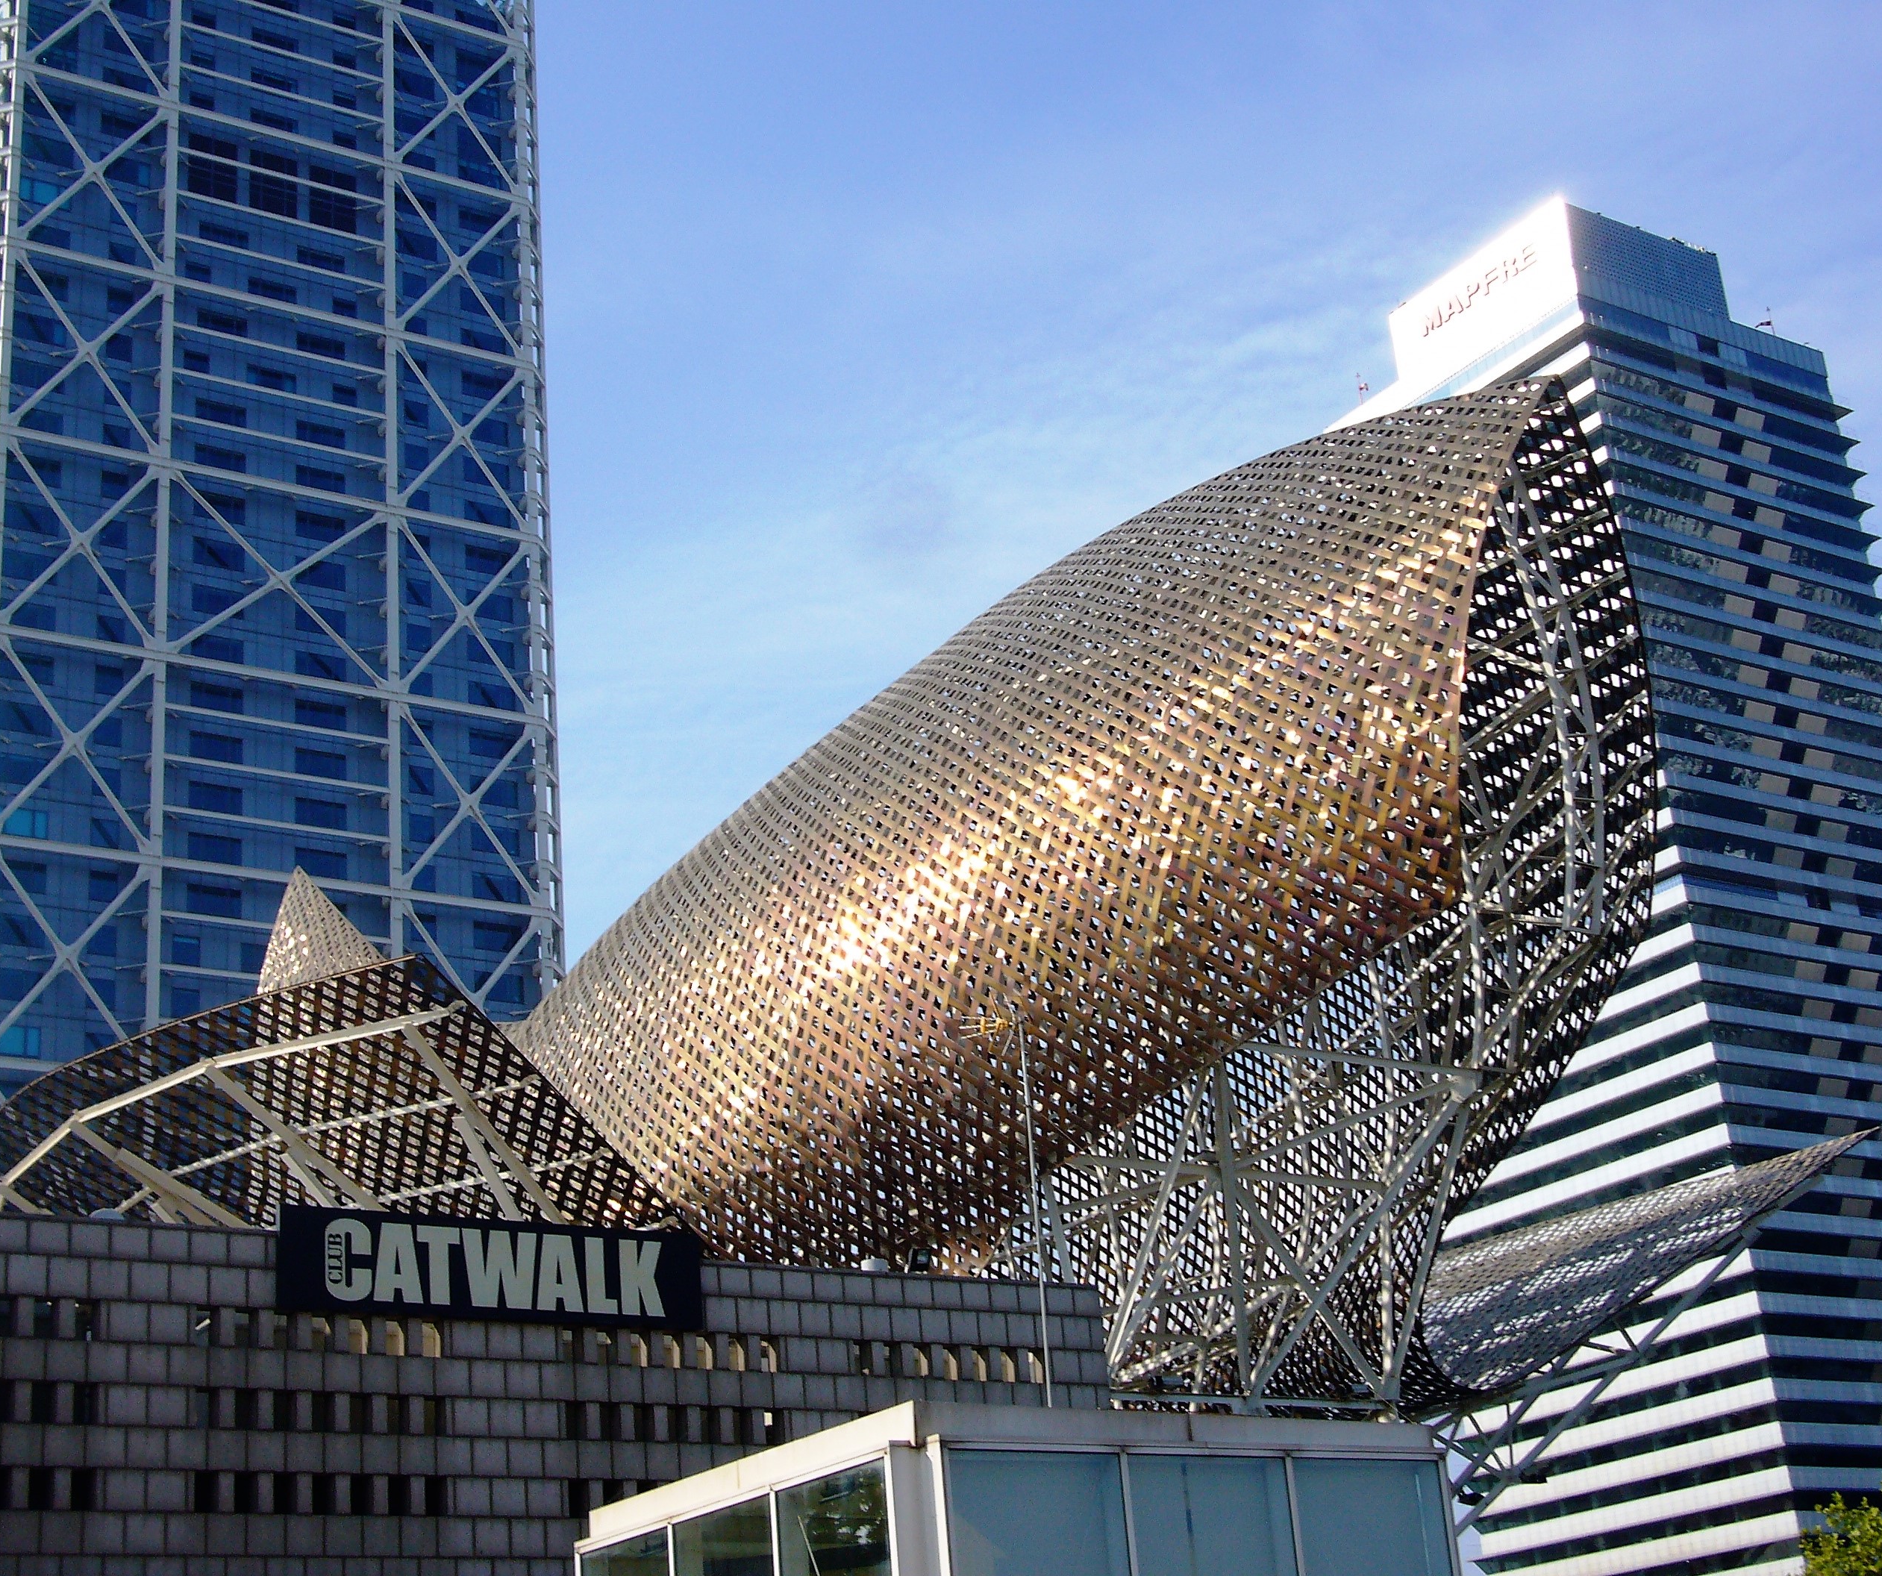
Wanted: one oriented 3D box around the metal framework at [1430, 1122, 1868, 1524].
[{"bbox_3d":[20.491,15.662,84.704,14.000,11.000,7.000,-12,-23,17],"label":"metal framework"}]

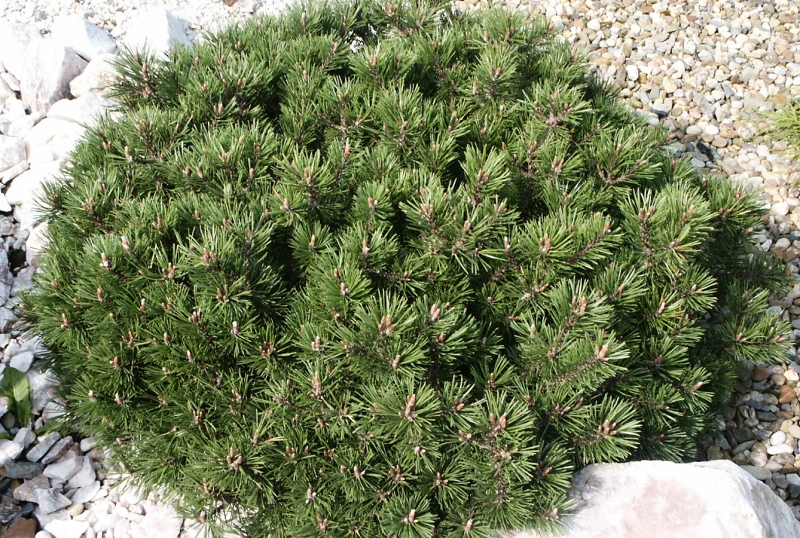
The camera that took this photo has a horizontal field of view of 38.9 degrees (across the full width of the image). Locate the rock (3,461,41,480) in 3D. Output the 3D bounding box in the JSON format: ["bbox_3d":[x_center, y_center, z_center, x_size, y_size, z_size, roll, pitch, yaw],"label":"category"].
[{"bbox_3d":[-0.578,0.307,1.733,0.060,0.025,0.030,0,42,0],"label":"rock"}]

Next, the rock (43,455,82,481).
[{"bbox_3d":[-0.516,0.305,1.732,0.061,0.028,0.034,-14,44,-15],"label":"rock"}]

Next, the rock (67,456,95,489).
[{"bbox_3d":[-0.487,0.310,1.726,0.044,0.030,0.044,0,42,0],"label":"rock"}]

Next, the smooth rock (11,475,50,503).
[{"bbox_3d":[-0.555,0.331,1.702,0.060,0.030,0.040,0,42,0],"label":"smooth rock"}]

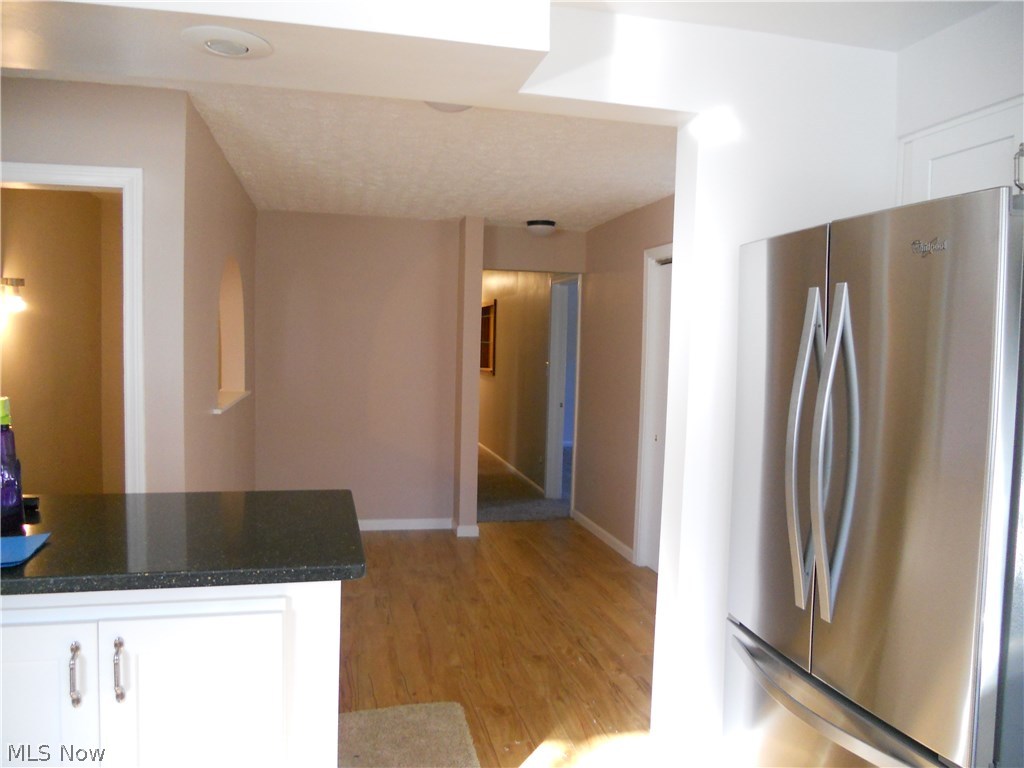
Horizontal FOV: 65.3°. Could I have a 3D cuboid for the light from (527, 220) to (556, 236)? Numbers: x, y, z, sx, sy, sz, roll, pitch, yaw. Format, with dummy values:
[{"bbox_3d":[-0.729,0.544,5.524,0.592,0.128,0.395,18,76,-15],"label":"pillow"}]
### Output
[{"bbox_3d":[0.234,-1.214,6.280,0.228,0.108,0.228,1,3,0],"label":"light"}]

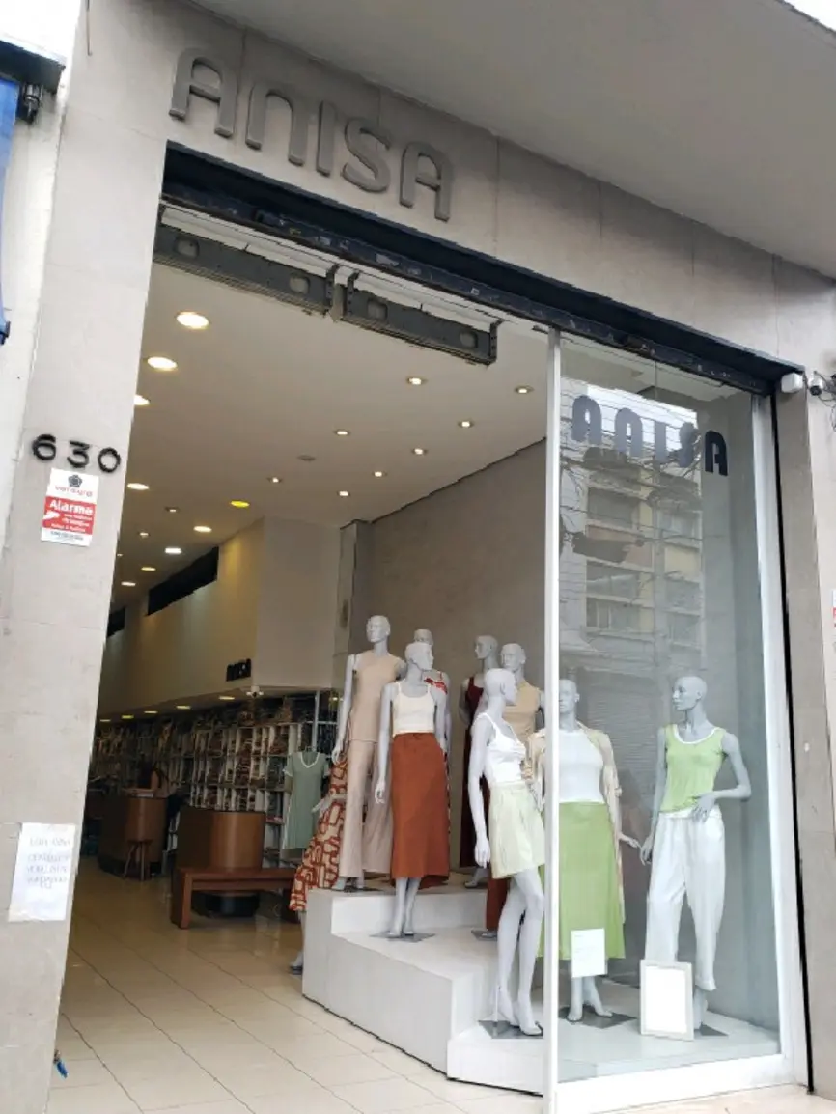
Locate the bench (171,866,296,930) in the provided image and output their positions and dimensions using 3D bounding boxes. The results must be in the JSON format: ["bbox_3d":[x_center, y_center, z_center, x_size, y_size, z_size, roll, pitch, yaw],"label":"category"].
[{"bbox_3d":[-1.587,3.084,7.610,1.170,0.450,0.370,9,-16,-24],"label":"bench"}]

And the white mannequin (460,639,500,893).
[{"bbox_3d":[0.526,1.488,6.281,0.500,1.800,0.360,-1,-15,14],"label":"white mannequin"}]

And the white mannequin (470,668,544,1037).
[{"bbox_3d":[0.492,1.515,4.509,0.380,1.800,0.450,-9,-19,38],"label":"white mannequin"}]

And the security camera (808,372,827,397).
[{"bbox_3d":[2.173,-0.945,4.562,0.085,0.090,0.130,-2,27,18],"label":"security camera"}]

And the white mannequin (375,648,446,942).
[{"bbox_3d":[-0.033,1.442,5.385,0.460,1.800,0.360,3,-15,-3],"label":"white mannequin"}]

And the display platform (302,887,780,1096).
[{"bbox_3d":[0.439,2.412,5.027,1.658,0.623,2.800,12,-17,-32],"label":"display platform"}]

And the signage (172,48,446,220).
[{"bbox_3d":[-0.398,-1.770,3.533,1.235,0.335,0.040,9,-16,-24],"label":"signage"}]

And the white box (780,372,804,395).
[{"bbox_3d":[2.101,-0.975,4.694,0.070,0.106,0.090,9,-15,-25],"label":"white box"}]

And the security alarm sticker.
[{"bbox_3d":[-1.158,-0.164,2.793,0.147,0.250,0.004,9,-16,-24],"label":"security alarm sticker"}]

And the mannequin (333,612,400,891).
[{"bbox_3d":[-0.350,1.304,5.712,0.480,1.800,0.380,0,-15,10],"label":"mannequin"}]

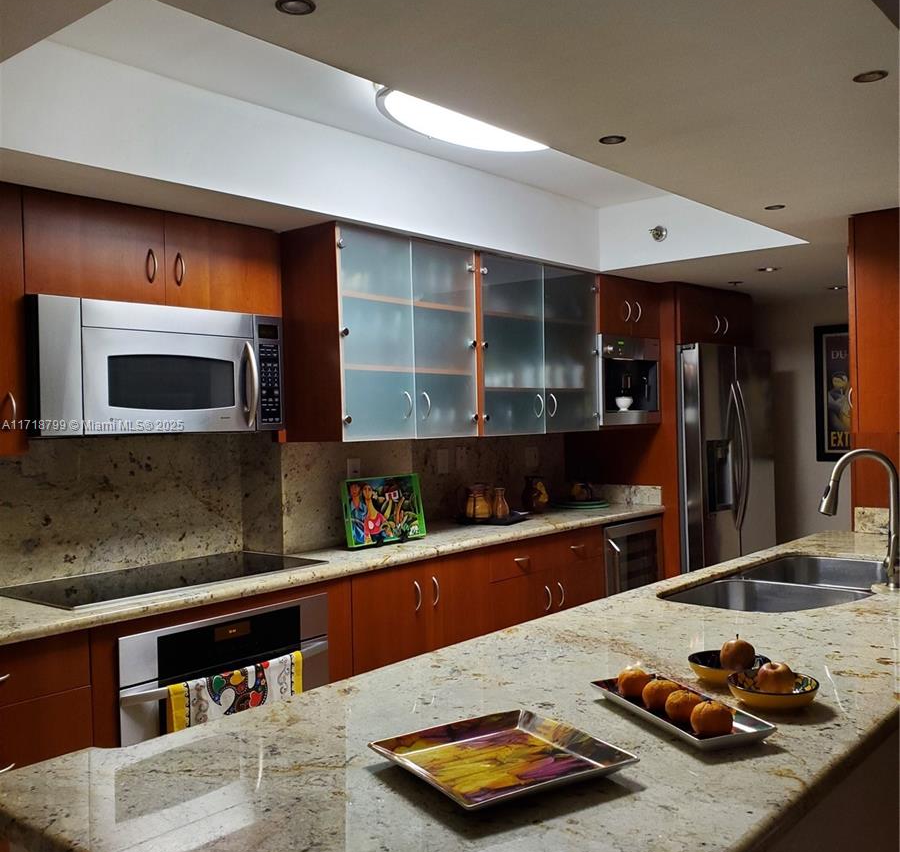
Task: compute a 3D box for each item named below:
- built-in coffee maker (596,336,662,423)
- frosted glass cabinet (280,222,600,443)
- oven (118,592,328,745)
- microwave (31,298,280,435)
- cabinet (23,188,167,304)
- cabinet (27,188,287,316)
[{"bbox_3d":[0.826,-0.234,4.808,0.365,0.455,0.592,-1,1,42],"label":"built-in coffee maker"},{"bbox_3d":[0.060,-0.349,3.964,0.330,0.780,1.720,-1,1,42],"label":"frosted glass cabinet"},{"bbox_3d":[-0.856,0.933,2.971,0.585,0.698,0.757,-1,1,42],"label":"oven"},{"bbox_3d":[-1.034,-0.185,3.111,0.370,0.423,0.915,-1,1,42],"label":"microwave"},{"bbox_3d":[-1.236,-0.556,2.989,0.315,0.326,0.475,-1,1,42],"label":"cabinet"},{"bbox_3d":[-1.075,-0.562,3.171,0.315,0.326,0.962,-1,1,42],"label":"cabinet"}]

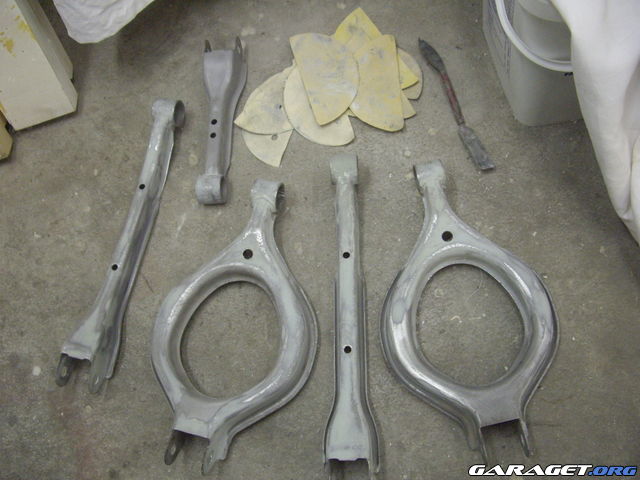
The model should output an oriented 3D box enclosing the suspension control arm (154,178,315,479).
[{"bbox_3d":[-0.095,0.089,0.817,0.183,0.046,0.353,10,70,14],"label":"suspension control arm"}]

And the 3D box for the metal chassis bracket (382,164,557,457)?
[{"bbox_3d":[0.157,0.067,0.781,0.188,0.046,0.351,-14,66,4],"label":"metal chassis bracket"}]

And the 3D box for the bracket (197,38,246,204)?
[{"bbox_3d":[-0.134,-0.171,0.935,0.059,0.042,0.260,-4,67,9],"label":"bracket"}]

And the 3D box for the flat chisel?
[{"bbox_3d":[0.172,-0.179,0.898,0.019,0.016,0.212,-22,66,1],"label":"flat chisel"}]

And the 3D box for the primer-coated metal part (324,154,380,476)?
[{"bbox_3d":[0.032,0.079,0.801,0.058,0.042,0.392,-4,67,9],"label":"primer-coated metal part"}]

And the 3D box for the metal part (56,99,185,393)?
[{"bbox_3d":[-0.244,-0.006,0.886,0.054,0.042,0.392,8,69,13],"label":"metal part"}]

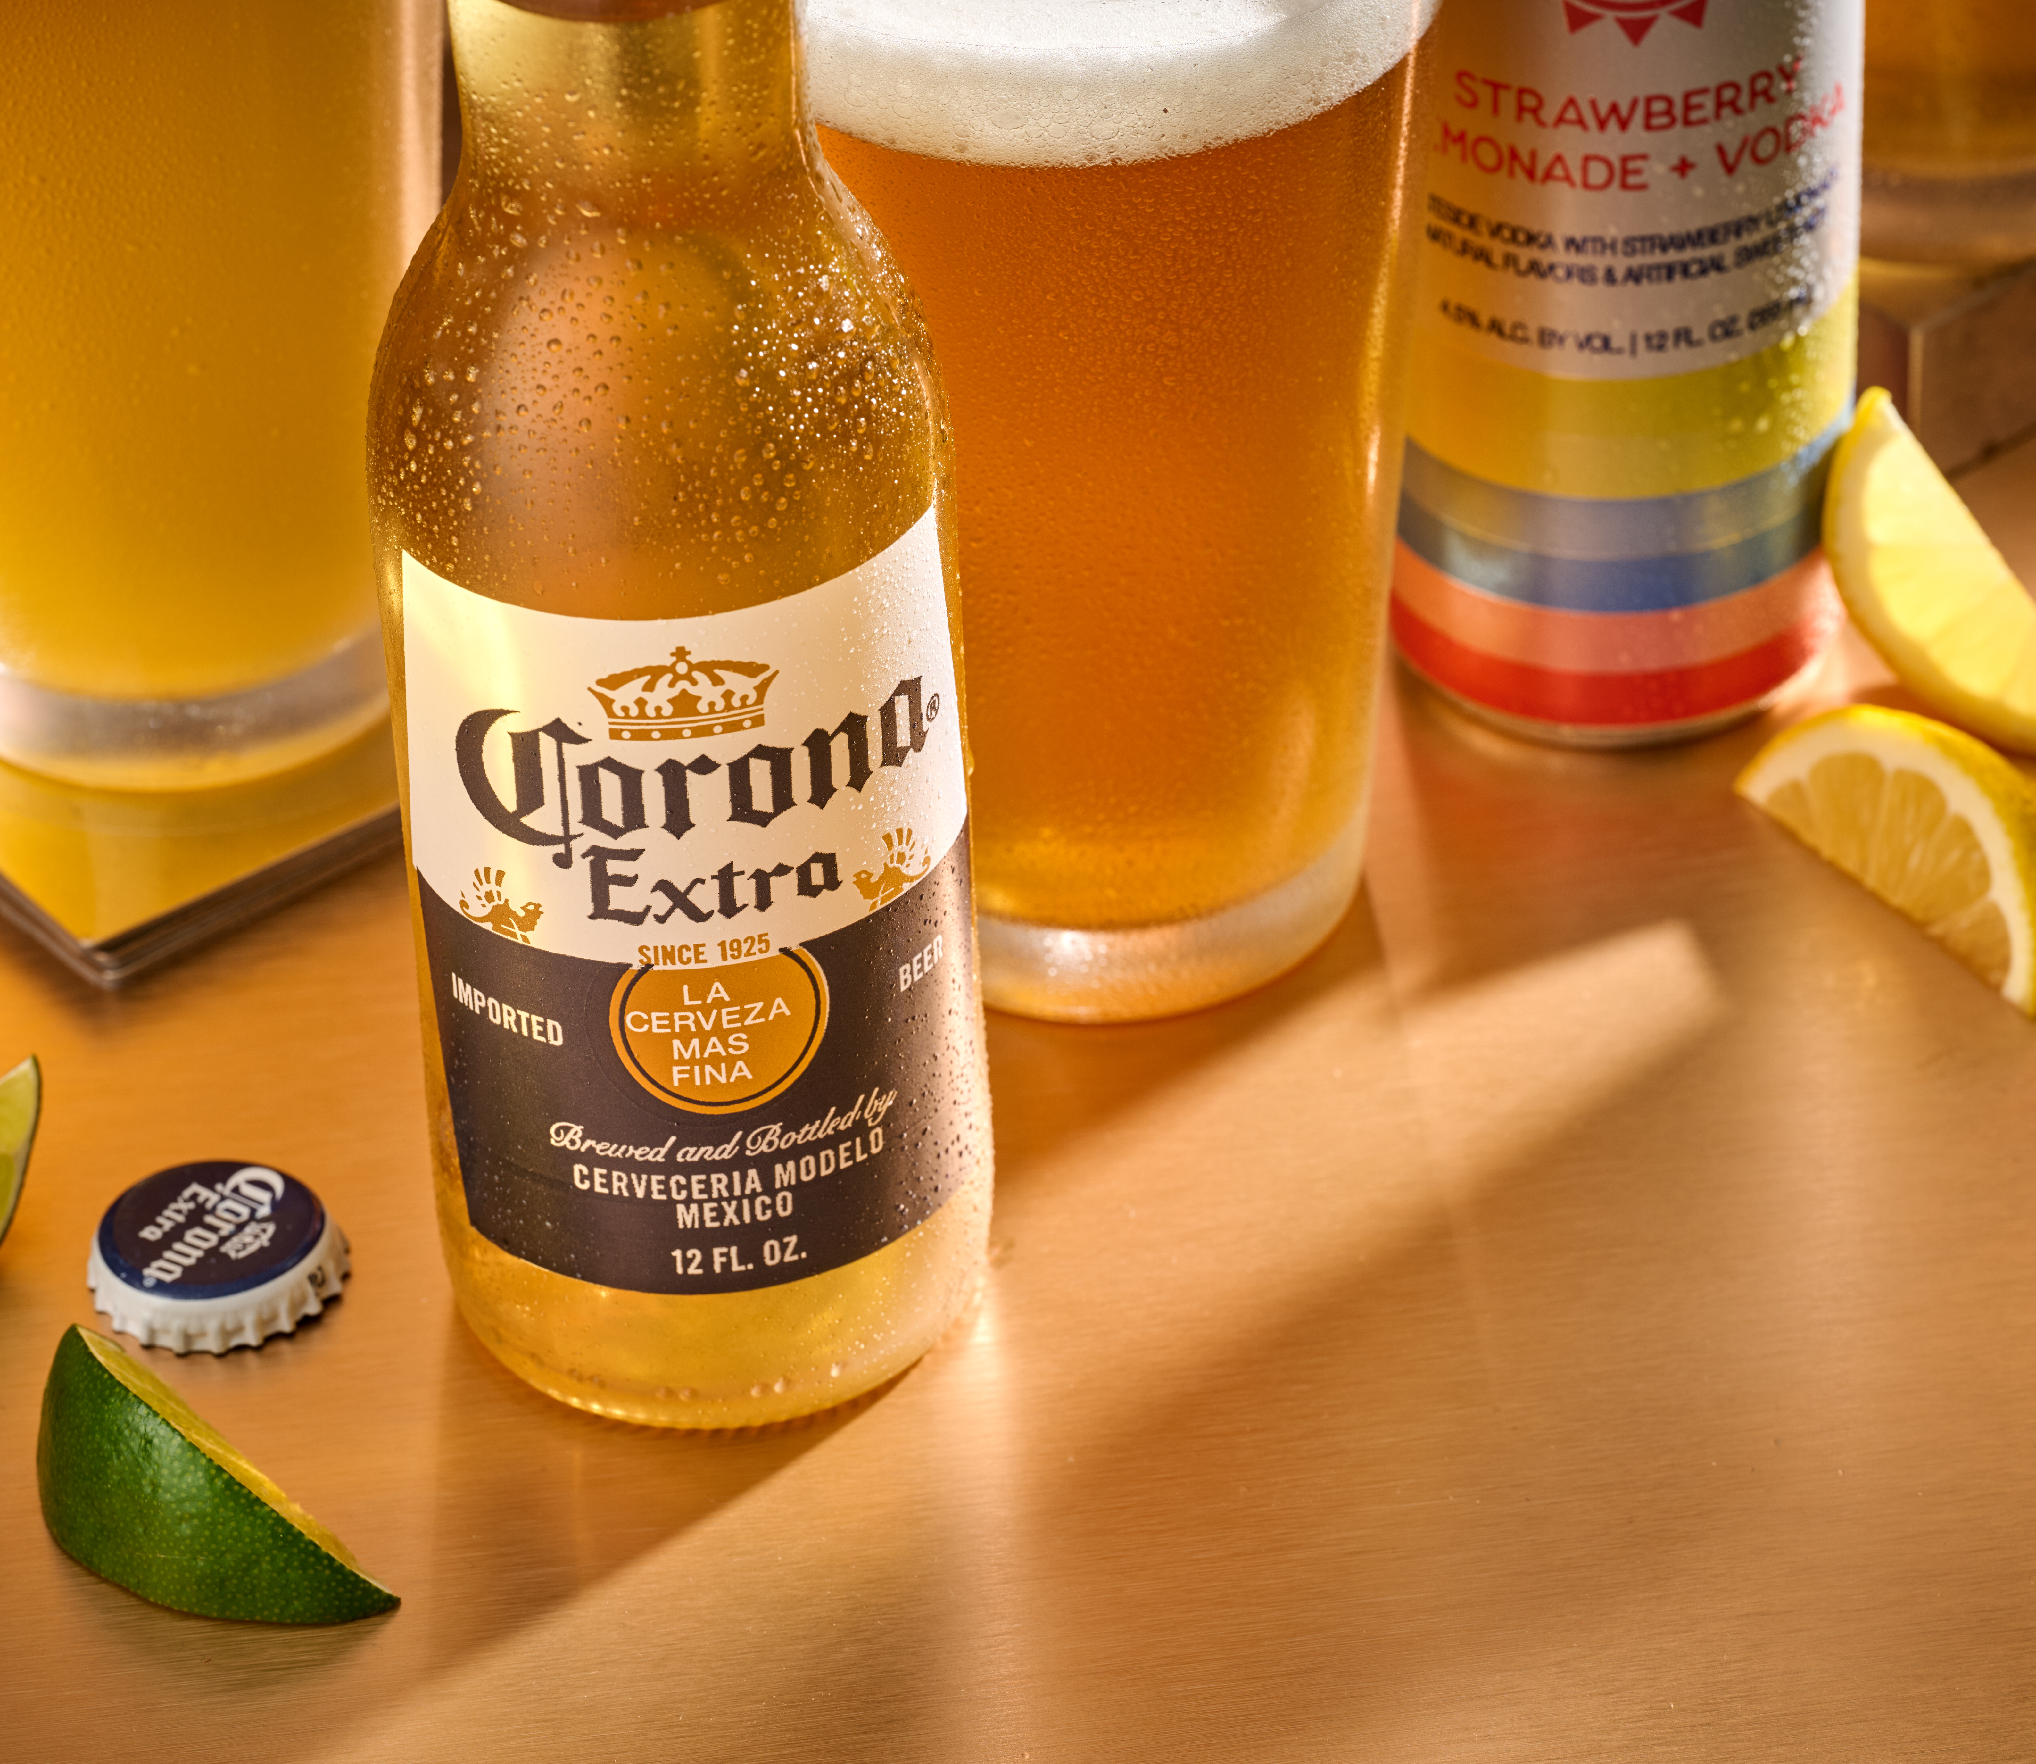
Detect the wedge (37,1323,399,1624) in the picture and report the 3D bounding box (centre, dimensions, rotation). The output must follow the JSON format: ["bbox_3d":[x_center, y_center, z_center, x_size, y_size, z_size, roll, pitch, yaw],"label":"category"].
[{"bbox_3d":[-0.091,0.061,0.821,0.023,0.018,0.054,-27,43,-28],"label":"wedge"}]

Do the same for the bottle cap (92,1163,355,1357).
[{"bbox_3d":[-0.089,0.041,0.858,0.029,0.006,0.029,-3,37,0],"label":"bottle cap"}]

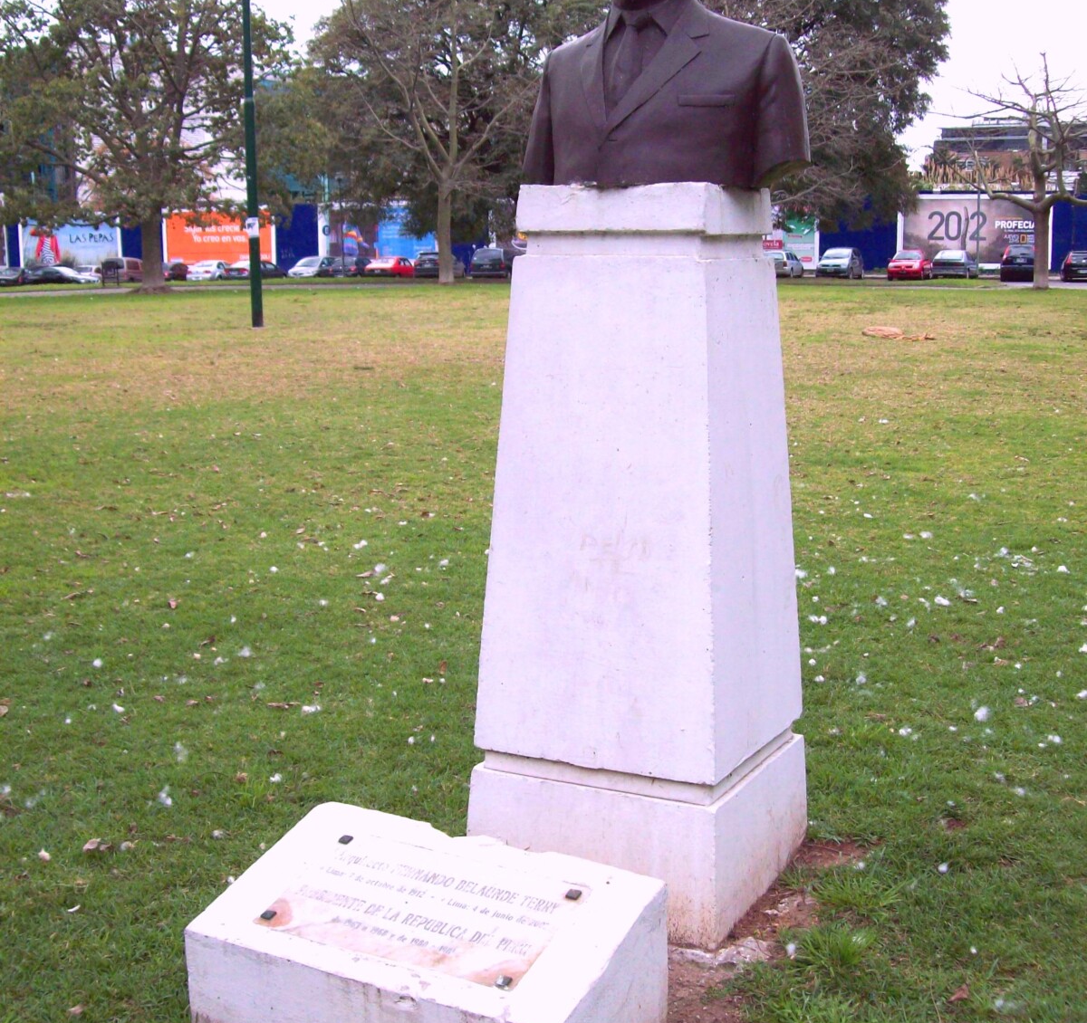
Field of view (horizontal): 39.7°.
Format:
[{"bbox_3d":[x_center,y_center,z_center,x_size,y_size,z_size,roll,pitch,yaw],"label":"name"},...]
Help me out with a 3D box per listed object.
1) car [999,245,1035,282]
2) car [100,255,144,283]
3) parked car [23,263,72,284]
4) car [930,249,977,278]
[{"bbox_3d":[21.380,-11.007,67.000,1.690,1.500,3.950,4,11,22],"label":"car"},{"bbox_3d":[-25.342,-14.935,93.521,1.800,1.720,4.400,4,11,21],"label":"car"},{"bbox_3d":[-27.812,-13.405,86.000,4.300,1.430,1.720,5,11,26],"label":"parked car"},{"bbox_3d":[21.548,-12.942,78.672,1.690,1.410,4.200,4,11,25],"label":"car"}]

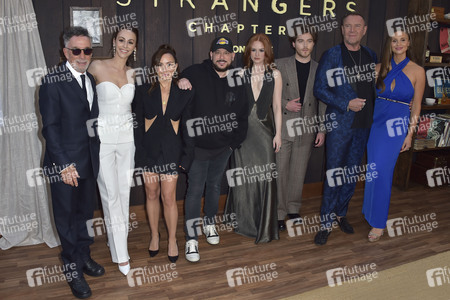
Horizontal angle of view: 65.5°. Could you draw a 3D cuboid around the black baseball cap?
[{"bbox_3d":[-0.019,-0.790,2.630,0.178,0.130,0.260,2,12,1],"label":"black baseball cap"}]

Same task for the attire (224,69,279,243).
[{"bbox_3d":[0.243,0.048,3.092,0.460,1.490,0.420,2,13,6],"label":"attire"}]

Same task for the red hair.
[{"bbox_3d":[0.282,-0.805,2.899,0.250,0.310,0.250,2,13,7],"label":"red hair"}]

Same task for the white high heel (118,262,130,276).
[{"bbox_3d":[-0.765,0.837,2.648,0.080,0.120,0.230,-4,13,-21],"label":"white high heel"}]

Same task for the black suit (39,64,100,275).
[{"bbox_3d":[-1.040,0.159,2.436,0.480,1.470,0.340,-10,17,-41],"label":"black suit"}]

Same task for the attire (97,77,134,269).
[{"bbox_3d":[-0.798,0.187,2.575,0.310,1.380,0.300,-5,14,-24],"label":"attire"}]

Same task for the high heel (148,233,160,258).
[{"bbox_3d":[-0.580,0.768,2.896,0.080,0.130,0.220,1,12,0],"label":"high heel"}]

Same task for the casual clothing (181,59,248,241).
[{"bbox_3d":[-0.084,0.026,2.921,0.570,1.500,0.400,-1,13,-9],"label":"casual clothing"}]

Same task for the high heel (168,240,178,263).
[{"bbox_3d":[-0.412,0.799,2.836,0.078,0.120,0.220,-1,13,-6],"label":"high heel"}]

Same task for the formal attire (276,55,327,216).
[{"bbox_3d":[0.729,-0.098,3.426,0.510,1.540,0.310,1,13,2],"label":"formal attire"}]

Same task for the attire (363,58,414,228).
[{"bbox_3d":[1.458,-0.016,3.140,0.400,1.520,0.320,8,14,29],"label":"attire"}]

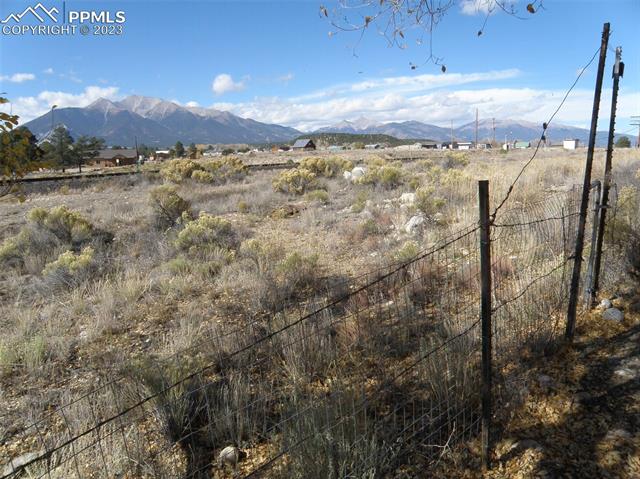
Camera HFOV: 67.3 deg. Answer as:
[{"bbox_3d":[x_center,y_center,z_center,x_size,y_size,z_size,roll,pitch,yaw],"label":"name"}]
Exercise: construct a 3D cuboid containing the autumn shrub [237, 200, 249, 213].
[{"bbox_3d":[-1.852,-0.779,11.445,0.287,0.301,0.244,0,11,0],"label":"autumn shrub"}]

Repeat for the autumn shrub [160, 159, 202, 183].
[{"bbox_3d":[-6.047,-2.991,20.860,1.833,1.039,1.558,0,11,0],"label":"autumn shrub"}]

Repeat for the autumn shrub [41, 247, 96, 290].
[{"bbox_3d":[-2.979,0.319,5.656,0.641,0.473,0.545,0,11,0],"label":"autumn shrub"}]

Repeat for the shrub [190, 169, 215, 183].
[{"bbox_3d":[-5.074,-2.768,20.680,1.015,0.572,0.917,-3,11,-13],"label":"shrub"}]

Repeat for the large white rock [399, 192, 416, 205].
[{"bbox_3d":[2.334,-1.100,12.779,0.470,0.301,0.403,2,11,10],"label":"large white rock"}]

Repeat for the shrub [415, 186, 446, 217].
[{"bbox_3d":[2.526,-0.863,10.906,0.731,0.678,0.621,0,11,0],"label":"shrub"}]

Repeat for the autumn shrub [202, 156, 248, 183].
[{"bbox_3d":[-4.123,-3.057,20.846,1.966,1.076,1.464,-2,11,-11],"label":"autumn shrub"}]

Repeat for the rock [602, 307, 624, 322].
[{"bbox_3d":[2.721,0.687,4.437,0.204,0.137,0.163,0,11,0],"label":"rock"}]

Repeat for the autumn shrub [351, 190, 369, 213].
[{"bbox_3d":[0.926,-0.895,11.210,0.413,0.496,0.354,1,11,5],"label":"autumn shrub"}]

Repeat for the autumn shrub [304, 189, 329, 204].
[{"bbox_3d":[-0.096,-1.190,13.183,0.661,0.419,0.562,0,11,0],"label":"autumn shrub"}]

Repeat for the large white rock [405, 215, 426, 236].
[{"bbox_3d":[1.684,-0.274,8.432,0.380,0.332,0.325,2,11,11],"label":"large white rock"}]

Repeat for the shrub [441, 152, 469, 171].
[{"bbox_3d":[8.715,-5.047,31.009,1.778,1.121,1.426,3,11,15],"label":"shrub"}]

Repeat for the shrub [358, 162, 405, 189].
[{"bbox_3d":[2.332,-2.432,18.114,1.744,0.933,1.482,0,11,0],"label":"shrub"}]

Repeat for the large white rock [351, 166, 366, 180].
[{"bbox_3d":[1.750,-2.998,21.764,0.712,0.613,0.611,1,11,4],"label":"large white rock"}]

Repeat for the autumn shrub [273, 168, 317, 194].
[{"bbox_3d":[-0.839,-1.898,15.704,1.446,0.840,1.229,0,11,0],"label":"autumn shrub"}]

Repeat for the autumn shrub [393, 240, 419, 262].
[{"bbox_3d":[1.204,0.162,6.615,0.346,0.303,0.294,0,11,0],"label":"autumn shrub"}]

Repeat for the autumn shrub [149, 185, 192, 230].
[{"bbox_3d":[-2.811,-0.617,8.944,0.810,0.811,0.760,-3,11,-17],"label":"autumn shrub"}]

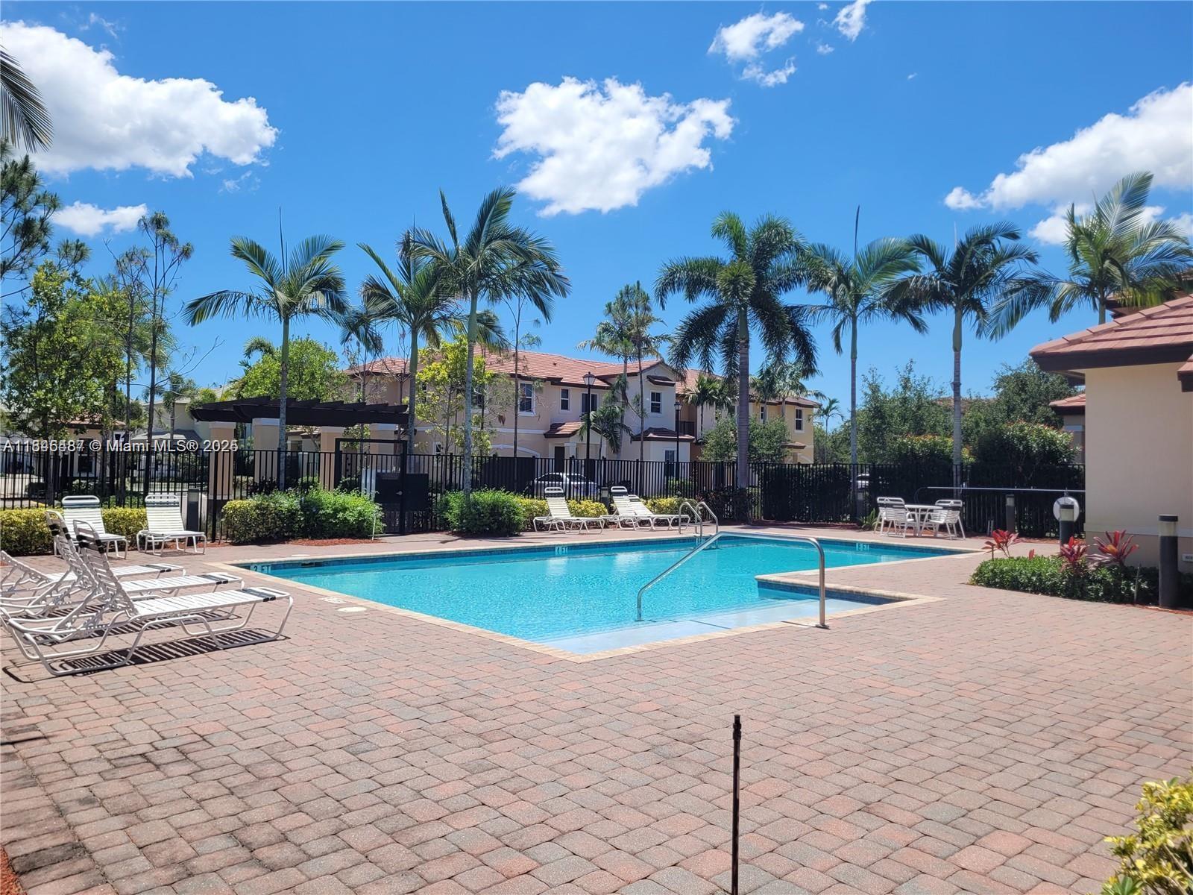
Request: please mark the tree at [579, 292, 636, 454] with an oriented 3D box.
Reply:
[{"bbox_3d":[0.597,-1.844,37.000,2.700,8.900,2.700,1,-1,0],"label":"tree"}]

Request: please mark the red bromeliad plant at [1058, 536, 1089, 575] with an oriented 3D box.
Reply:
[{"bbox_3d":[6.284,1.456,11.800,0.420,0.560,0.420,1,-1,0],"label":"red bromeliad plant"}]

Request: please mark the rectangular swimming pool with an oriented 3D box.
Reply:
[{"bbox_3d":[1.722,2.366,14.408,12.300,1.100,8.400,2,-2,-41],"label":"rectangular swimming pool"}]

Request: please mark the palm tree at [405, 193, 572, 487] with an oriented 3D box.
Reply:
[{"bbox_3d":[-2.581,-1.984,20.466,3.671,7.920,3.700,1,-2,-8],"label":"palm tree"}]

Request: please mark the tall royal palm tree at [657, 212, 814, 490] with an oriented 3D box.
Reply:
[{"bbox_3d":[4.098,-2.403,26.885,4.711,9.395,4.700,1,-2,9],"label":"tall royal palm tree"}]

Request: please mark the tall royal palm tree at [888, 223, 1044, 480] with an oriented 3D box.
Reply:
[{"bbox_3d":[10.022,-1.893,24.300,4.100,8.300,4.000,1,-1,0],"label":"tall royal palm tree"}]

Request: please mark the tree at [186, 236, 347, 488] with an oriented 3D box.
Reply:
[{"bbox_3d":[-7.107,-1.321,19.300,3.400,6.500,3.400,1,-1,0],"label":"tree"}]

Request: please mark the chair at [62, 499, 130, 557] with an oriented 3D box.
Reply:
[{"bbox_3d":[-8.017,1.284,14.208,0.700,0.920,1.450,2,-2,-41],"label":"chair"}]

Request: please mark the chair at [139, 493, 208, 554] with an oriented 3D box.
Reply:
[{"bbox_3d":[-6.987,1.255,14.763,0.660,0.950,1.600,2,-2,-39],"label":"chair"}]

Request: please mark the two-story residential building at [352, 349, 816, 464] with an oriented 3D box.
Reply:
[{"bbox_3d":[1.846,-1.170,49.528,30.000,8.000,14.000,2,-2,-41],"label":"two-story residential building"}]

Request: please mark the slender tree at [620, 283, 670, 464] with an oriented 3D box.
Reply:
[{"bbox_3d":[1.714,-1.832,33.070,1.819,8.530,1.850,1,-2,3],"label":"slender tree"}]

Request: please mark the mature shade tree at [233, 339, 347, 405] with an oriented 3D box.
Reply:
[{"bbox_3d":[-11.617,-0.863,34.000,4.700,6.300,4.700,1,-1,0],"label":"mature shade tree"}]

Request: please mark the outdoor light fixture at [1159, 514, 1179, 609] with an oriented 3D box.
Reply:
[{"bbox_3d":[6.651,1.322,10.414,0.190,1.071,0.190,0,-2,33],"label":"outdoor light fixture"}]

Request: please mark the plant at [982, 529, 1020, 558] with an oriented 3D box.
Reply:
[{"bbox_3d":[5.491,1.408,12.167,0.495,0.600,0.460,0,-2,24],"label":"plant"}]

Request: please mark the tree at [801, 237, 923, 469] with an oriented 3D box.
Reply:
[{"bbox_3d":[7.915,-2.010,26.700,3.600,8.500,3.600,1,-1,0],"label":"tree"}]

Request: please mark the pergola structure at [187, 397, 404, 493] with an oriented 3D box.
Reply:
[{"bbox_3d":[-7.055,0.472,21.483,4.200,2.900,3.850,3,-2,-43],"label":"pergola structure"}]

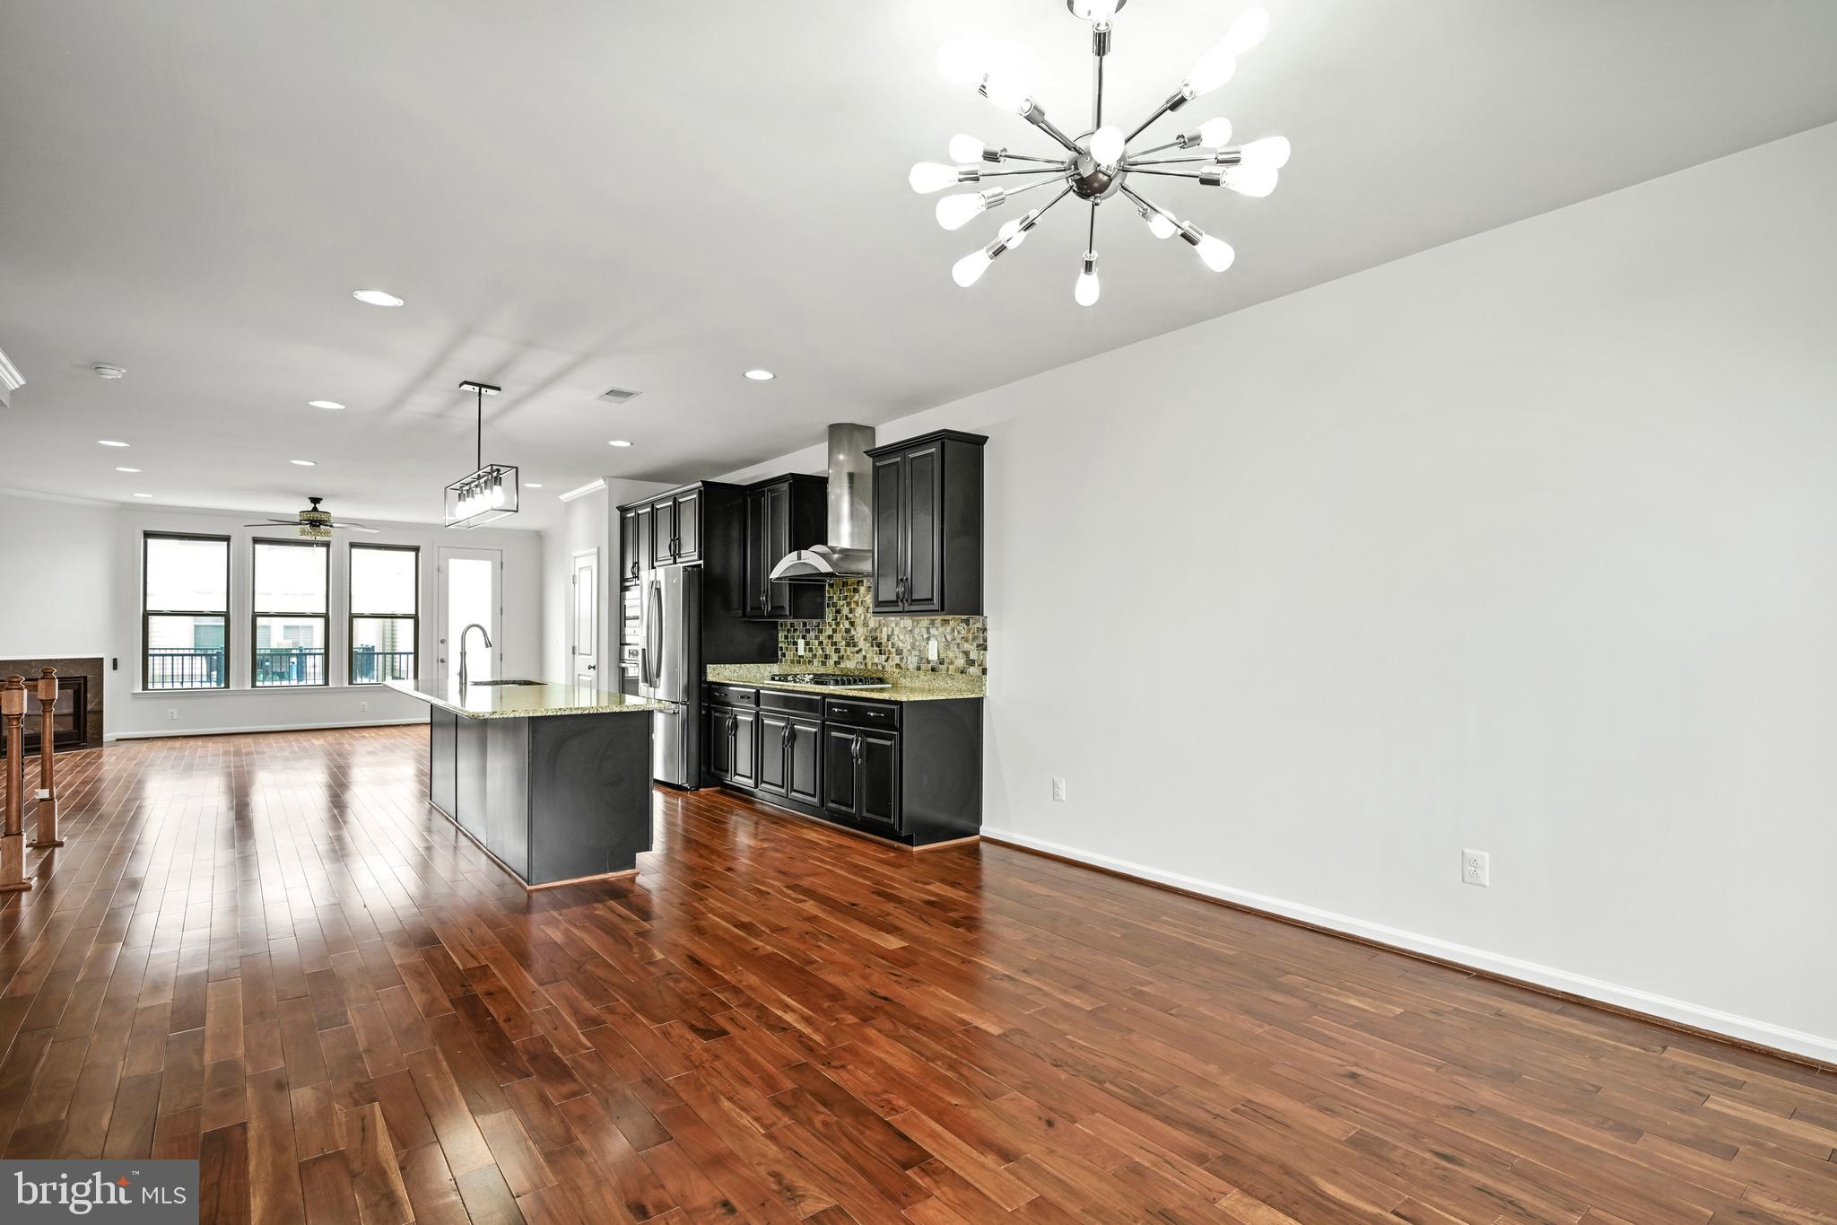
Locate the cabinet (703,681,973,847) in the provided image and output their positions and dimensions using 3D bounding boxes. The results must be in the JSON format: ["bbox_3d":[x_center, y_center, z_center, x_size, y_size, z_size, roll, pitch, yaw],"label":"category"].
[{"bbox_3d":[-0.673,0.979,6.175,0.627,0.850,2.610,1,-2,-39],"label":"cabinet"}]

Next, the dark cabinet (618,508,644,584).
[{"bbox_3d":[-2.364,-0.618,8.267,0.650,0.695,0.790,1,-2,-39],"label":"dark cabinet"}]

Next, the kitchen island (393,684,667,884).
[{"bbox_3d":[-2.638,0.956,5.550,0.955,0.900,2.900,1,-2,-39],"label":"kitchen island"}]

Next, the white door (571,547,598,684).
[{"bbox_3d":[-3.343,0.440,8.747,0.045,2.055,0.720,1,-2,-39],"label":"white door"}]

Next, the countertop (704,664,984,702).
[{"bbox_3d":[-0.636,0.467,6.089,0.635,0.140,2.590,1,-2,-39],"label":"countertop"}]

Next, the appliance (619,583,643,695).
[{"bbox_3d":[-2.429,0.322,8.272,0.611,1.143,0.758,1,-2,-39],"label":"appliance"}]

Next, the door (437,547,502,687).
[{"bbox_3d":[-6.424,0.311,12.431,0.819,2.440,0.089,1,-2,-39],"label":"door"}]

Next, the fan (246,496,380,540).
[{"bbox_3d":[-6.804,-1.065,9.787,1.300,0.448,1.300,1,-2,-39],"label":"fan"}]

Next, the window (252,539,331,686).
[{"bbox_3d":[-7.963,0.004,11.009,0.800,1.850,0.100,1,-2,-39],"label":"window"}]

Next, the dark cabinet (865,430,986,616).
[{"bbox_3d":[0.039,-0.515,5.546,0.356,1.100,0.793,1,-2,-39],"label":"dark cabinet"}]

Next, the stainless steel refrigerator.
[{"bbox_3d":[-1.863,0.554,7.430,0.780,1.785,0.900,1,-2,-39],"label":"stainless steel refrigerator"}]

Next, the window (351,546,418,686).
[{"bbox_3d":[-7.243,0.029,11.777,0.806,1.872,0.098,1,-2,-39],"label":"window"}]

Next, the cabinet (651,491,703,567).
[{"bbox_3d":[-1.803,-0.689,7.564,0.650,0.605,1.010,1,-2,-39],"label":"cabinet"}]

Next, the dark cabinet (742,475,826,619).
[{"bbox_3d":[-1.081,-0.484,6.923,0.356,1.100,0.857,1,-2,-39],"label":"dark cabinet"}]

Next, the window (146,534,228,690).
[{"bbox_3d":[-8.830,0.002,10.486,0.797,1.872,0.098,1,-2,-39],"label":"window"}]

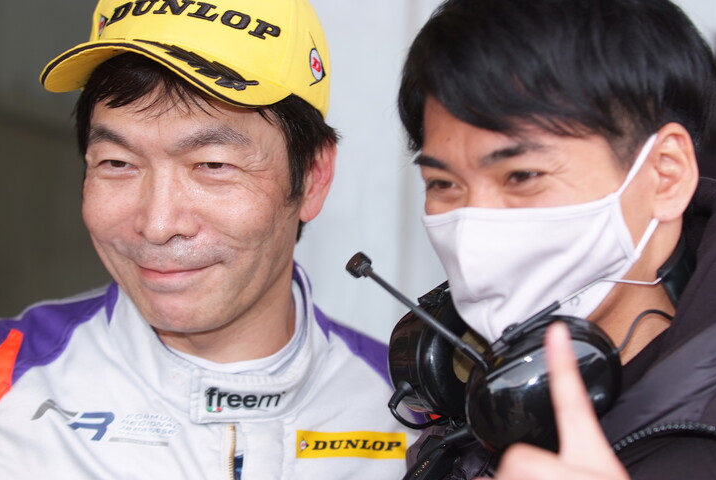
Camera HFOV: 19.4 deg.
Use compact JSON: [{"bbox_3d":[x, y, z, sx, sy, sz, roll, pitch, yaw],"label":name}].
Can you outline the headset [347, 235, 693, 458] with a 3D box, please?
[{"bbox_3d":[0.120,0.045,1.317,0.166,0.137,0.232,2,13,44],"label":"headset"}]

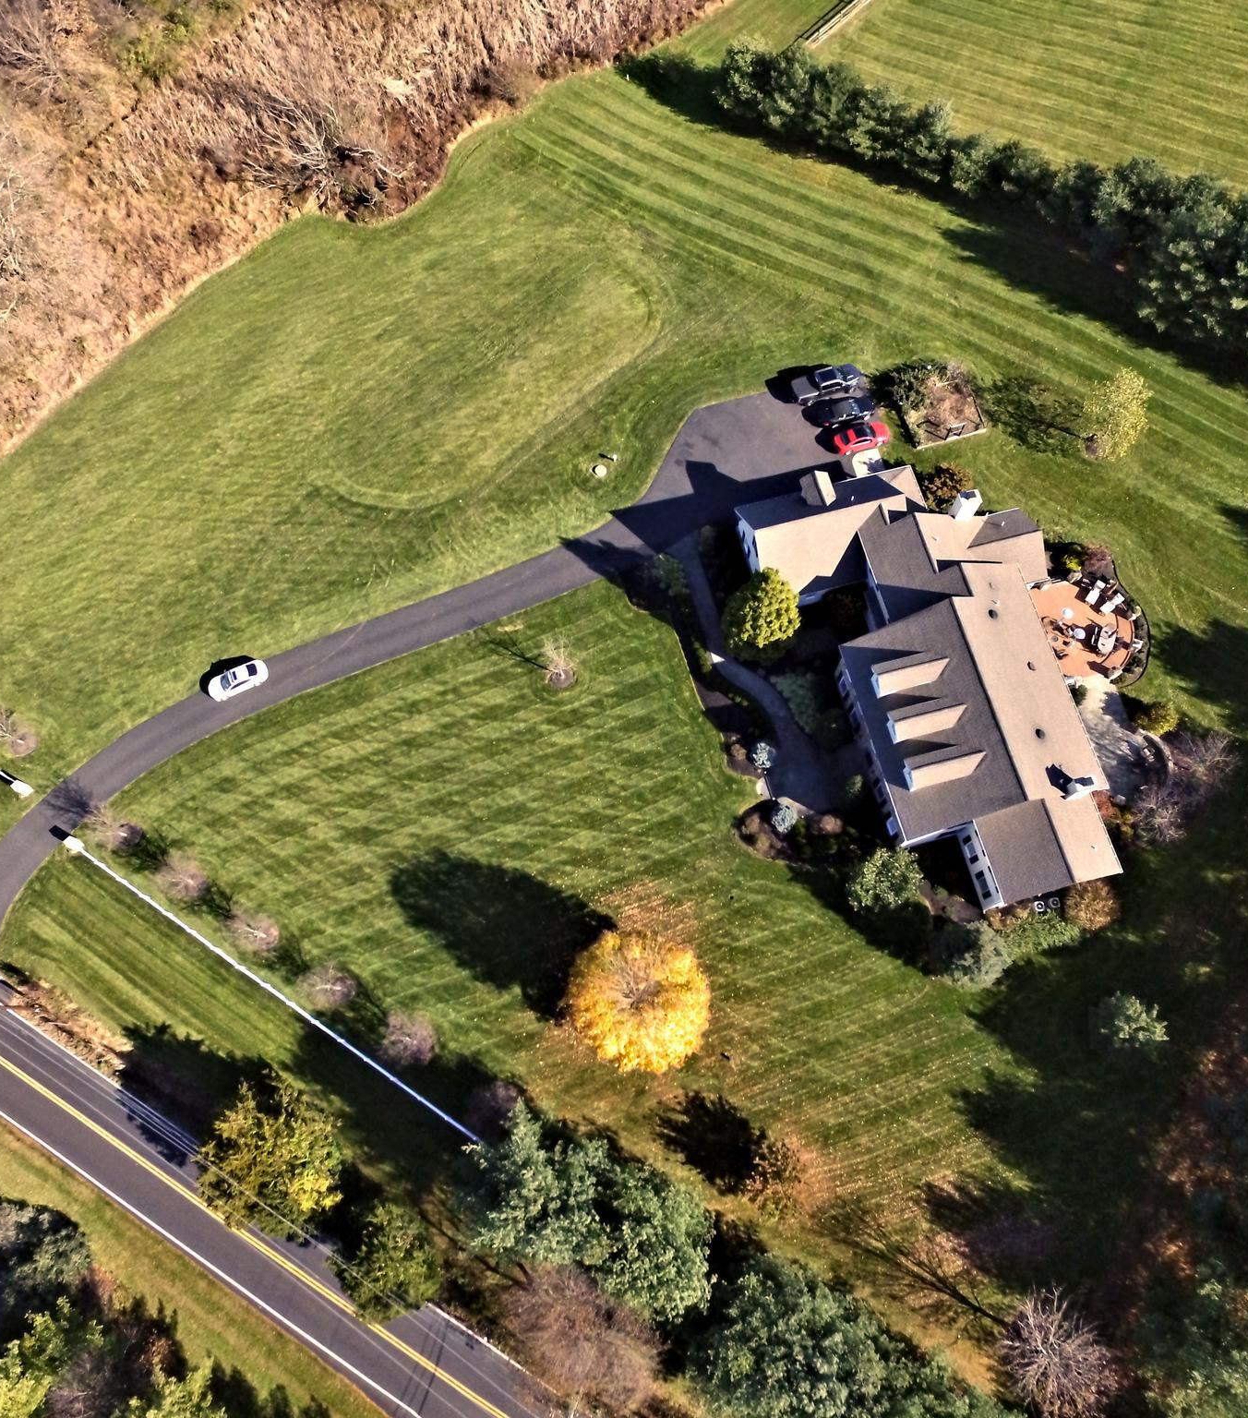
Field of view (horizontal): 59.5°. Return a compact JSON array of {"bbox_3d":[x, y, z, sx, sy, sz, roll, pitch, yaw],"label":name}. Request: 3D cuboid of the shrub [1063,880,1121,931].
[{"bbox_3d":[32.070,13.450,74.850,3.700,2.700,3.600,0,72,1],"label":"shrub"}]

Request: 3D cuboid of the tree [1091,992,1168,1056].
[{"bbox_3d":[34.535,21.616,74.927,4.500,5.000,4.500,-1,72,3],"label":"tree"}]

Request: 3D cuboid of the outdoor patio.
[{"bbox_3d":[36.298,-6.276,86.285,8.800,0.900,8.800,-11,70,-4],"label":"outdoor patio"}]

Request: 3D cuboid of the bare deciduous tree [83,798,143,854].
[{"bbox_3d":[-39.980,9.210,85.750,4.200,4.900,4.100,0,72,1],"label":"bare deciduous tree"}]

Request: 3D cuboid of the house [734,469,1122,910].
[{"bbox_3d":[21.850,-2.180,76.160,20.000,10.000,32.400,-14,72,-4],"label":"house"}]

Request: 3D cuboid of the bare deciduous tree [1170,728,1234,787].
[{"bbox_3d":[42.240,3.700,80.206,4.200,4.400,4.200,-1,72,3],"label":"bare deciduous tree"}]

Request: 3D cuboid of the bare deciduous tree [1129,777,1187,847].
[{"bbox_3d":[38.497,7.688,79.162,4.300,4.300,4.300,-1,72,3],"label":"bare deciduous tree"}]

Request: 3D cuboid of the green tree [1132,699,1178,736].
[{"bbox_3d":[40.544,0.769,83.088,2.900,2.000,2.900,0,70,0],"label":"green tree"}]

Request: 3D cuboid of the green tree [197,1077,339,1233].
[{"bbox_3d":[-23.247,29.201,72.280,9.300,8.000,9.300,0,70,0],"label":"green tree"}]

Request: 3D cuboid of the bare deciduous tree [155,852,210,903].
[{"bbox_3d":[-34.050,13.060,84.500,4.000,4.800,4.000,0,72,1],"label":"bare deciduous tree"}]

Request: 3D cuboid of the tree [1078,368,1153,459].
[{"bbox_3d":[37.210,-22.120,83.300,5.200,6.400,5.200,0,72,1],"label":"tree"}]

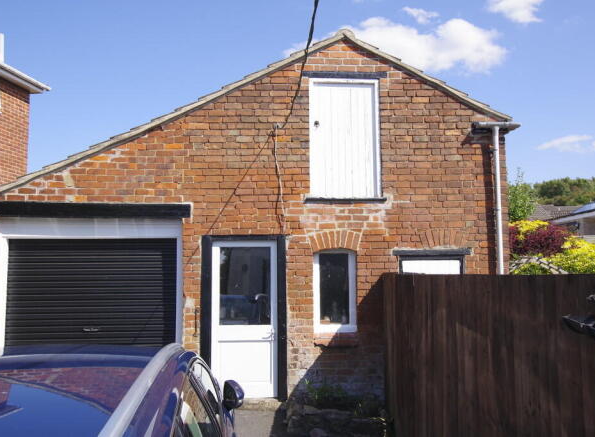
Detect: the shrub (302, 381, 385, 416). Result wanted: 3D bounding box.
[{"bbox_3d":[0.540,2.157,6.104,0.959,0.443,0.450,0,-5,-4],"label":"shrub"}]

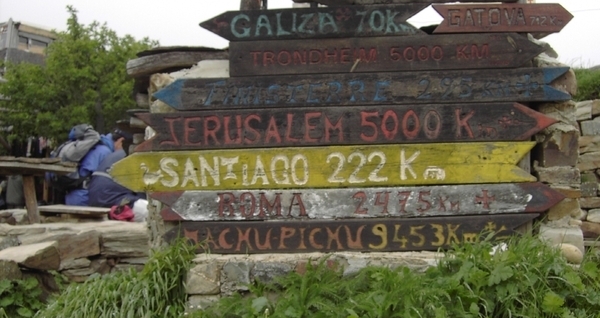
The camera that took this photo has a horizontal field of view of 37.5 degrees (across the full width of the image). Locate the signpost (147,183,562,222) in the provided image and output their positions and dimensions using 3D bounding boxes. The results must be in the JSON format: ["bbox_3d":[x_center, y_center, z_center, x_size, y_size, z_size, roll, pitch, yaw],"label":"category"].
[{"bbox_3d":[0.299,0.217,4.522,2.105,0.153,0.040,-1,0,-2],"label":"signpost"}]

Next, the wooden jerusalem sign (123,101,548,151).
[{"bbox_3d":[0.238,-0.164,4.519,2.155,0.191,0.040,-2,0,-2],"label":"wooden jerusalem sign"}]

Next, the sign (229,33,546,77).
[{"bbox_3d":[0.448,-0.530,4.528,1.613,0.176,0.040,-2,0,-3],"label":"sign"}]

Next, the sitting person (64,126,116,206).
[{"bbox_3d":[-1.754,0.105,7.400,0.450,0.600,0.480,-1,0,-12],"label":"sitting person"}]

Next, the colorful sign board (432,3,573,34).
[{"bbox_3d":[1.048,-0.724,4.554,0.729,0.149,0.040,0,0,-2],"label":"colorful sign board"}]

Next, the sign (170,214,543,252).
[{"bbox_3d":[0.263,0.384,4.520,1.921,0.158,0.040,-1,0,-2],"label":"sign"}]

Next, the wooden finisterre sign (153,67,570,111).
[{"bbox_3d":[0.315,-0.356,4.522,2.136,0.166,0.040,-2,0,-2],"label":"wooden finisterre sign"}]

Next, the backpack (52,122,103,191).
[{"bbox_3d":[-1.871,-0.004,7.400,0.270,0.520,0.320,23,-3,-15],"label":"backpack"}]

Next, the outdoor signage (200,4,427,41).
[{"bbox_3d":[0.069,-0.697,4.512,1.165,0.155,0.040,-2,0,-3],"label":"outdoor signage"}]

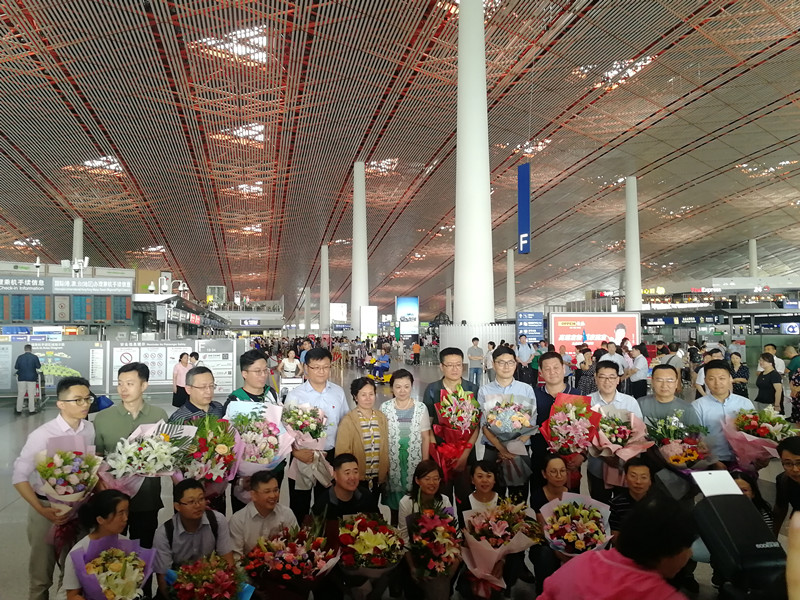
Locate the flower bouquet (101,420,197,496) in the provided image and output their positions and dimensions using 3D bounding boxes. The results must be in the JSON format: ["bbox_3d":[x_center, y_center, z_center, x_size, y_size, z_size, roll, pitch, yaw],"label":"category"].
[{"bbox_3d":[-1.483,0.935,3.680,0.520,0.410,0.340,1,-3,-20],"label":"flower bouquet"}]

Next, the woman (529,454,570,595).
[{"bbox_3d":[1.051,1.635,4.300,0.460,1.080,0.600,0,-3,-3],"label":"woman"}]

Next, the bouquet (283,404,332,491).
[{"bbox_3d":[-0.616,0.993,4.200,0.320,0.550,0.270,-7,4,-3],"label":"bouquet"}]

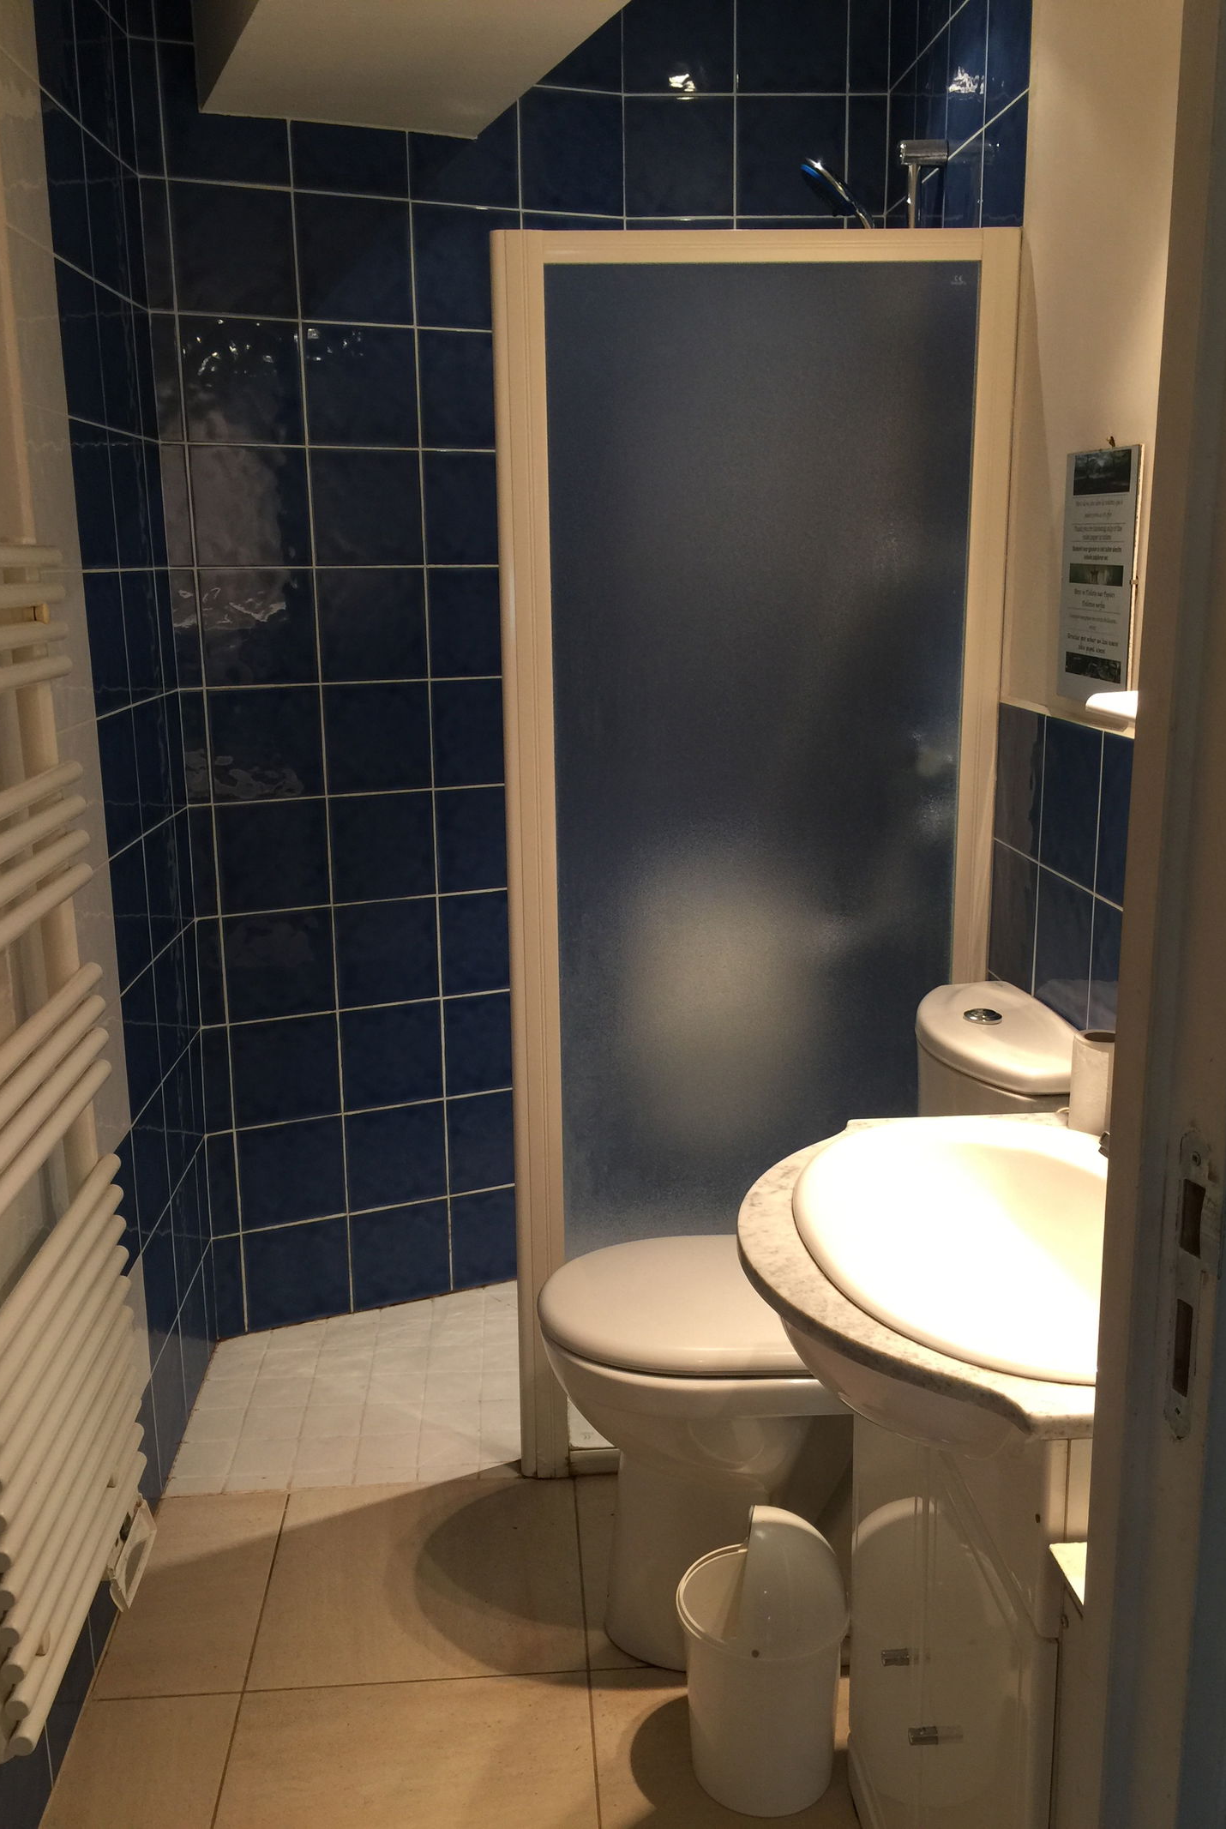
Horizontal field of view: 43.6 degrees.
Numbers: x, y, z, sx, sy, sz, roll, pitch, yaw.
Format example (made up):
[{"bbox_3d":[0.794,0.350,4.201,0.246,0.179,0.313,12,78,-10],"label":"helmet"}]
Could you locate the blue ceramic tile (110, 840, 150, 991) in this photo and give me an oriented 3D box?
[{"bbox_3d":[-0.727,0.001,2.295,0.012,0.200,0.200,-1,13,-3],"label":"blue ceramic tile"}]

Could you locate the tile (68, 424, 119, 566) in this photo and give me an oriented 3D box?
[{"bbox_3d":[-0.731,-0.586,2.154,0.010,0.198,0.197,-1,13,-3],"label":"tile"}]

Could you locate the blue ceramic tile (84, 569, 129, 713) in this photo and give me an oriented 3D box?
[{"bbox_3d":[-0.726,-0.390,2.190,0.010,0.198,0.198,-1,13,-3],"label":"blue ceramic tile"}]

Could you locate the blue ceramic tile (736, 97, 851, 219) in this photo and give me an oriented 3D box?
[{"bbox_3d":[0.322,-1.351,2.735,0.198,0.198,0.010,-1,13,0],"label":"blue ceramic tile"}]

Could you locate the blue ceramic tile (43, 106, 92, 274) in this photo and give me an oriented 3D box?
[{"bbox_3d":[-0.739,-0.983,2.067,0.012,0.200,0.200,-1,13,-3],"label":"blue ceramic tile"}]

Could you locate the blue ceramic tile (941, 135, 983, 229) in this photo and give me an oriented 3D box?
[{"bbox_3d":[0.539,-1.063,2.345,0.012,0.200,0.200,-1,13,-3],"label":"blue ceramic tile"}]

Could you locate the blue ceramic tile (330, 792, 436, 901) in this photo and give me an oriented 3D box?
[{"bbox_3d":[-0.426,-0.125,2.828,0.200,0.200,0.010,-7,14,-24],"label":"blue ceramic tile"}]

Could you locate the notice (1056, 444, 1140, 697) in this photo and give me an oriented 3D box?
[{"bbox_3d":[0.585,-0.404,1.840,0.012,0.299,0.217,-2,13,-4],"label":"notice"}]

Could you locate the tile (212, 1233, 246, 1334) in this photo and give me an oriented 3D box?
[{"bbox_3d":[-0.721,0.698,2.886,0.055,0.200,0.010,-6,14,-23],"label":"tile"}]

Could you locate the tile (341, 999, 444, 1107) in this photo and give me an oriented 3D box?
[{"bbox_3d":[-0.420,0.268,2.904,0.197,0.198,0.010,-6,14,-23],"label":"tile"}]

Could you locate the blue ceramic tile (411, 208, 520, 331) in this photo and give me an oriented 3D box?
[{"bbox_3d":[-0.252,-1.131,2.684,0.200,0.200,0.010,-6,14,-24],"label":"blue ceramic tile"}]

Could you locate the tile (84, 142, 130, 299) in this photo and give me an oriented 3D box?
[{"bbox_3d":[-0.749,-1.028,2.264,0.012,0.200,0.200,-1,13,-3],"label":"tile"}]

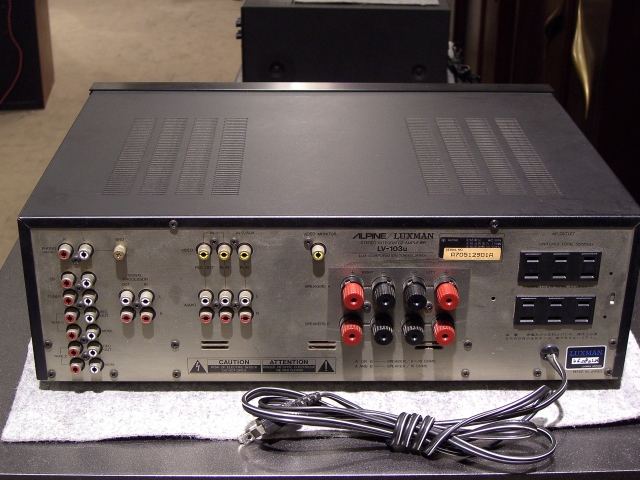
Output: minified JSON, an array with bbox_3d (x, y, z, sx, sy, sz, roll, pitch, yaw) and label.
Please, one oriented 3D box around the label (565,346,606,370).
[{"bbox_3d":[0.197,0.087,0.779,0.028,0.019,0.001,0,25,-2],"label":"label"}]

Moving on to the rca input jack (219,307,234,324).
[{"bbox_3d":[-0.067,0.054,0.758,0.010,0.010,0.009,0,25,-2],"label":"rca input jack"}]

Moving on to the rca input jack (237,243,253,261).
[{"bbox_3d":[-0.052,0.009,0.738,0.010,0.010,0.009,0,25,-2],"label":"rca input jack"}]

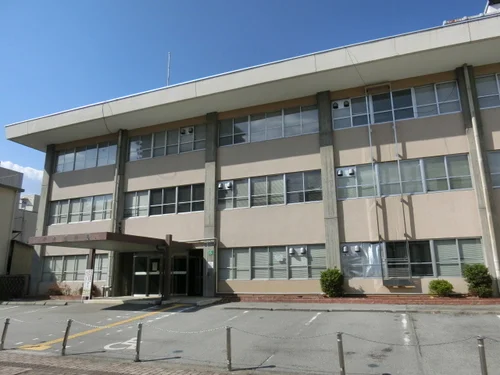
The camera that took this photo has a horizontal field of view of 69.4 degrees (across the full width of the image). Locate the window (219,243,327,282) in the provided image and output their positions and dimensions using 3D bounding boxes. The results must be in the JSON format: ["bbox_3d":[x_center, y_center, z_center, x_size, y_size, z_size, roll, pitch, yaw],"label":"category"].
[{"bbox_3d":[0.967,3.559,17.067,5.389,1.476,0.130,-6,-15,21],"label":"window"}]

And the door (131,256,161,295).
[{"bbox_3d":[-5.719,4.899,20.227,1.979,2.271,0.100,-6,-15,21],"label":"door"}]

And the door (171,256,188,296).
[{"bbox_3d":[-3.764,4.698,19.462,0.999,2.185,0.100,-6,-15,21],"label":"door"}]

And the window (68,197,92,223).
[{"bbox_3d":[-10.430,1.401,22.224,1.854,1.510,0.130,-6,-15,21],"label":"window"}]

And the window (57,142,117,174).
[{"bbox_3d":[-10.524,-1.915,23.303,5.124,1.474,0.150,-6,-15,21],"label":"window"}]

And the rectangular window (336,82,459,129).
[{"bbox_3d":[6.546,-3.726,16.635,5.380,1.472,0.150,-6,-15,21],"label":"rectangular window"}]

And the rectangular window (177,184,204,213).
[{"bbox_3d":[-3.229,0.622,19.662,1.733,1.483,0.150,-6,-15,21],"label":"rectangular window"}]

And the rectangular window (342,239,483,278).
[{"bbox_3d":[6.588,2.963,14.916,5.389,1.476,0.130,-6,-15,21],"label":"rectangular window"}]

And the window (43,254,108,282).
[{"bbox_3d":[-10.276,4.749,21.371,5.389,1.476,0.130,-6,-15,21],"label":"window"}]

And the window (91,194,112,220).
[{"bbox_3d":[-8.930,1.238,21.886,1.569,1.524,0.150,-6,-15,21],"label":"window"}]

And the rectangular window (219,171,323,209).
[{"bbox_3d":[0.884,0.151,18.064,5.451,1.526,0.150,-6,-15,21],"label":"rectangular window"}]

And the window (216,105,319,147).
[{"bbox_3d":[0.877,-3.102,18.676,5.389,1.451,0.130,-6,-15,21],"label":"window"}]

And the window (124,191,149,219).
[{"bbox_3d":[-6.473,0.982,20.709,1.754,1.510,0.130,-6,-15,21],"label":"window"}]

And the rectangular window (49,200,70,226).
[{"bbox_3d":[-12.064,1.574,22.849,1.612,1.510,0.130,-6,-15,21],"label":"rectangular window"}]

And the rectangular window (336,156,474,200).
[{"bbox_3d":[6.558,-0.423,15.840,5.379,1.484,0.150,-6,-15,21],"label":"rectangular window"}]

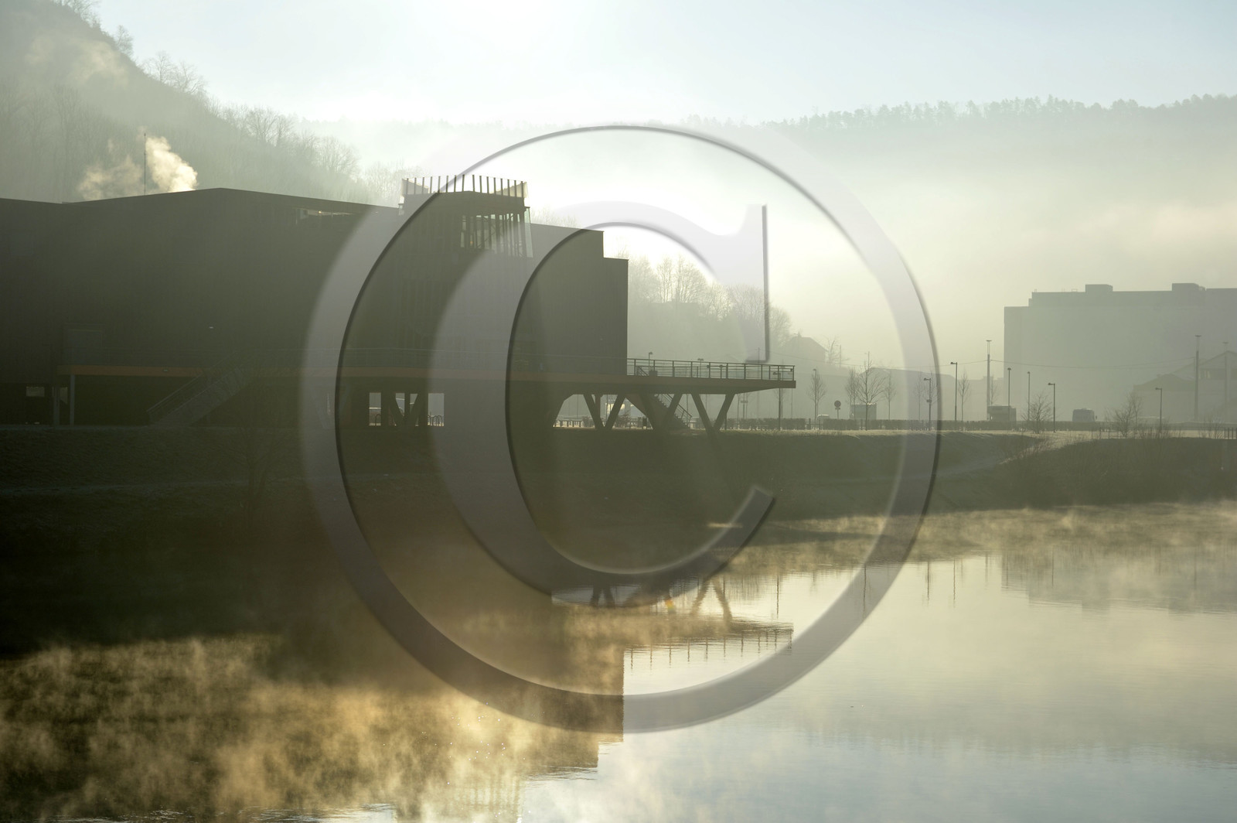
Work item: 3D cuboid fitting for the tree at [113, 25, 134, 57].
[{"bbox_3d":[-131.910,-98.560,640.000,5.600,8.700,5.600,1,0,0],"label":"tree"}]

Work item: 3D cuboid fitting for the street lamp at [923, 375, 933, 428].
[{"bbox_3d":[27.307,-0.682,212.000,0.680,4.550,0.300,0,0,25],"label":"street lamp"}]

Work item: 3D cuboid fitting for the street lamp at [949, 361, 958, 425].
[{"bbox_3d":[33.150,-1.500,237.000,0.750,6.600,0.250,0,0,18],"label":"street lamp"}]

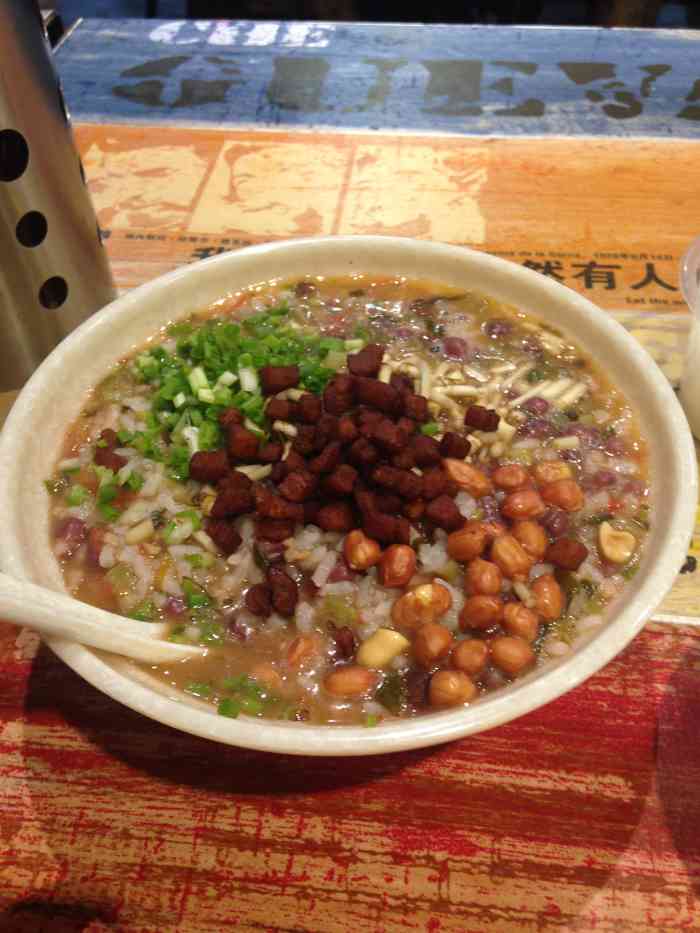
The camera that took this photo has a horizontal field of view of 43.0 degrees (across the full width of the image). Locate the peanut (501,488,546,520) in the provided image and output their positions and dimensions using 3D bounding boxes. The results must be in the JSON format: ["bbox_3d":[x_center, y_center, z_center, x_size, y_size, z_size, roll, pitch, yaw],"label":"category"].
[{"bbox_3d":[0.050,0.011,0.258,0.013,0.008,0.009,5,48,6],"label":"peanut"}]

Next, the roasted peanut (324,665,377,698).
[{"bbox_3d":[0.000,0.055,0.226,0.013,0.008,0.008,-7,47,-4],"label":"roasted peanut"}]

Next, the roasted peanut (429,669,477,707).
[{"bbox_3d":[0.026,0.055,0.221,0.012,0.008,0.009,7,48,8],"label":"roasted peanut"}]

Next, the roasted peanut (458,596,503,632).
[{"bbox_3d":[0.035,0.039,0.234,0.012,0.009,0.009,-17,49,-14],"label":"roasted peanut"}]

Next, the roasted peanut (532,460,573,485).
[{"bbox_3d":[0.061,0.003,0.270,0.011,0.009,0.009,-3,47,-1],"label":"roasted peanut"}]

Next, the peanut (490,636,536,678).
[{"bbox_3d":[0.042,0.048,0.228,0.012,0.009,0.009,22,52,21],"label":"peanut"}]

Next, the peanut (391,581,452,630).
[{"bbox_3d":[0.019,0.037,0.237,0.018,0.009,0.011,-31,53,-24],"label":"peanut"}]

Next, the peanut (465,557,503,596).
[{"bbox_3d":[0.037,0.030,0.245,0.009,0.009,0.012,-20,50,-16],"label":"peanut"}]

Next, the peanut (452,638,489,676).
[{"bbox_3d":[0.031,0.049,0.227,0.009,0.009,0.010,22,52,21],"label":"peanut"}]

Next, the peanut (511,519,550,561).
[{"bbox_3d":[0.050,0.020,0.249,0.009,0.009,0.014,-10,48,-8],"label":"peanut"}]

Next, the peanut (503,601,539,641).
[{"bbox_3d":[0.045,0.041,0.233,0.009,0.009,0.012,-31,53,-24],"label":"peanut"}]

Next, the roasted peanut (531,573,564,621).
[{"bbox_3d":[0.053,0.035,0.240,0.008,0.008,0.014,-7,47,-5],"label":"roasted peanut"}]

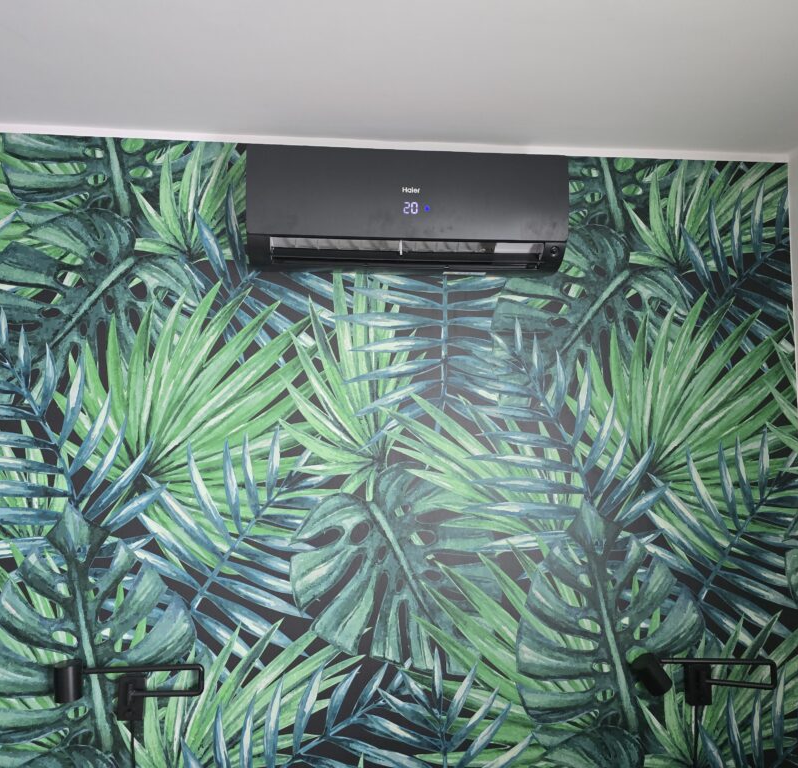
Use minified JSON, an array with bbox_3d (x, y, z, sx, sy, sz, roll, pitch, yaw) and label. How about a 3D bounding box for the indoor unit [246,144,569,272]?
[{"bbox_3d":[0.023,-0.472,1.925,0.868,0.300,0.203,1,-5,-5],"label":"indoor unit"}]

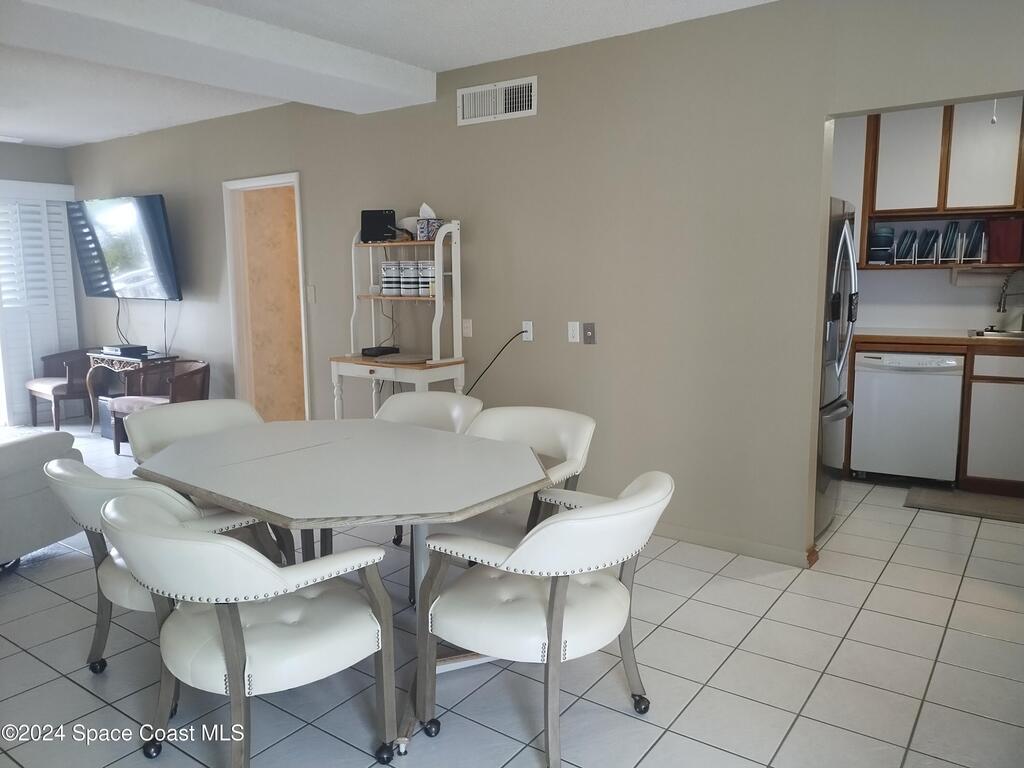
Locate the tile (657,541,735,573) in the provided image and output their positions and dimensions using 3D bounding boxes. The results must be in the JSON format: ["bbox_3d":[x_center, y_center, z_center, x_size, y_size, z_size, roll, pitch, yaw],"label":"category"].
[{"bbox_3d":[0.903,0.850,3.574,0.297,0.010,0.297,5,10,36],"label":"tile"}]

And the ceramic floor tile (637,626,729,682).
[{"bbox_3d":[0.608,0.971,2.654,0.297,0.010,0.297,5,10,36],"label":"ceramic floor tile"}]

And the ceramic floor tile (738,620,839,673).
[{"bbox_3d":[1.036,0.966,2.746,0.301,0.010,0.301,5,10,36],"label":"ceramic floor tile"}]

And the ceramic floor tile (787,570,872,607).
[{"bbox_3d":[1.381,0.885,3.196,0.297,0.010,0.297,5,10,36],"label":"ceramic floor tile"}]

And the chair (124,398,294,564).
[{"bbox_3d":[-1.338,0.521,3.277,0.610,0.794,0.634,-6,10,-35],"label":"chair"}]

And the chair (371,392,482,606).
[{"bbox_3d":[-0.441,0.472,3.461,0.610,0.785,0.630,3,9,23],"label":"chair"}]

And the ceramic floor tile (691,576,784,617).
[{"bbox_3d":[0.962,0.900,3.133,0.297,0.010,0.297,5,10,36],"label":"ceramic floor tile"}]

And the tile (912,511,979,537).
[{"bbox_3d":[2.348,0.768,4.006,0.297,0.010,0.297,5,10,36],"label":"tile"}]

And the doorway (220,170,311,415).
[{"bbox_3d":[-1.826,-0.493,5.632,0.905,2.085,0.130,6,10,35],"label":"doorway"}]

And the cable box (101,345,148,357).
[{"bbox_3d":[-3.480,-0.305,6.661,0.310,0.060,0.235,5,10,36],"label":"cable box"}]

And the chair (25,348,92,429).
[{"bbox_3d":[-4.374,0.021,7.341,0.560,0.740,0.570,6,10,40],"label":"chair"}]

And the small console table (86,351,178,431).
[{"bbox_3d":[-3.422,0.112,6.676,1.012,0.740,0.308,5,10,36],"label":"small console table"}]

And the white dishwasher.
[{"bbox_3d":[2.666,0.195,4.928,0.605,0.830,0.610,5,10,36],"label":"white dishwasher"}]

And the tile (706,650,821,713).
[{"bbox_3d":[0.857,1.001,2.502,0.301,0.010,0.301,5,10,36],"label":"tile"}]

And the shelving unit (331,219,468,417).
[{"bbox_3d":[-0.712,-0.125,4.560,0.785,1.703,0.374,5,10,36],"label":"shelving unit"}]

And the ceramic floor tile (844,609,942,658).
[{"bbox_3d":[1.446,0.942,2.781,0.297,0.010,0.297,5,10,36],"label":"ceramic floor tile"}]

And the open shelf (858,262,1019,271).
[{"bbox_3d":[2.757,-0.760,4.799,0.920,0.030,0.300,6,10,35],"label":"open shelf"}]

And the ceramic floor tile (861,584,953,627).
[{"bbox_3d":[1.646,0.922,3.069,0.302,0.010,0.302,6,10,35],"label":"ceramic floor tile"}]

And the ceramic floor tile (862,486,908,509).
[{"bbox_3d":[2.300,0.713,4.488,0.302,0.010,0.302,6,10,35],"label":"ceramic floor tile"}]

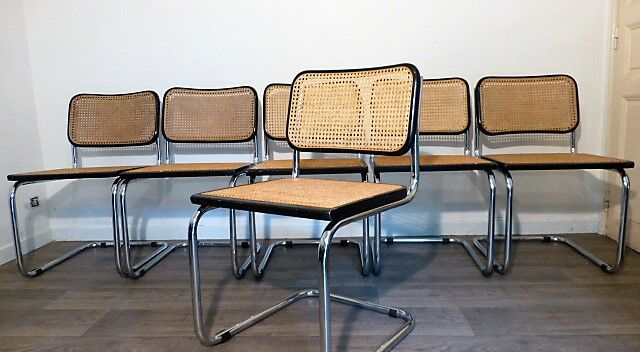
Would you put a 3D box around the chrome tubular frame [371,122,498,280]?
[{"bbox_3d":[0.462,0.042,1.937,0.460,0.670,0.526,-1,8,6],"label":"chrome tubular frame"}]

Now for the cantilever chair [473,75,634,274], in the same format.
[{"bbox_3d":[0.950,-0.033,1.903,0.468,0.800,0.536,-1,8,5],"label":"cantilever chair"}]

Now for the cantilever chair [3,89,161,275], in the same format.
[{"bbox_3d":[-1.012,0.008,2.014,0.468,0.800,0.536,-1,8,4],"label":"cantilever chair"}]

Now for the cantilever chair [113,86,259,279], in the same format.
[{"bbox_3d":[-0.538,0.000,1.971,0.468,0.800,0.536,-1,8,5],"label":"cantilever chair"}]

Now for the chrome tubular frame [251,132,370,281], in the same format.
[{"bbox_3d":[-0.035,0.056,1.940,0.460,0.670,0.526,-1,8,3],"label":"chrome tubular frame"}]

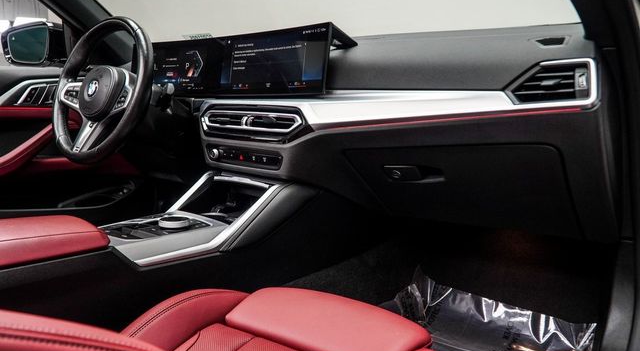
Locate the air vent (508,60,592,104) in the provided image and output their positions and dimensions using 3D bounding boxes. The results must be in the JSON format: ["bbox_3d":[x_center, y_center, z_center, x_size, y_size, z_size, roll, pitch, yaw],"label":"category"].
[{"bbox_3d":[0.334,-0.132,0.777,0.127,0.062,0.040,8,4,43],"label":"air vent"}]

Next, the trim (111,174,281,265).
[{"bbox_3d":[-0.272,0.064,1.016,0.230,0.100,0.340,6,10,35],"label":"trim"}]

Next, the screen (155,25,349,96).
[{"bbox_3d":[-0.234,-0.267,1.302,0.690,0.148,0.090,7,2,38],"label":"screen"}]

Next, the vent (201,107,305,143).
[{"bbox_3d":[-0.145,-0.115,1.166,0.287,0.070,0.045,7,6,40],"label":"vent"}]

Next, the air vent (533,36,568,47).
[{"bbox_3d":[0.354,-0.206,0.815,0.056,0.014,0.035,7,-9,40],"label":"air vent"}]

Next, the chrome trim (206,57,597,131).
[{"bbox_3d":[0.048,-0.140,0.984,0.840,0.105,0.085,7,6,39],"label":"chrome trim"}]

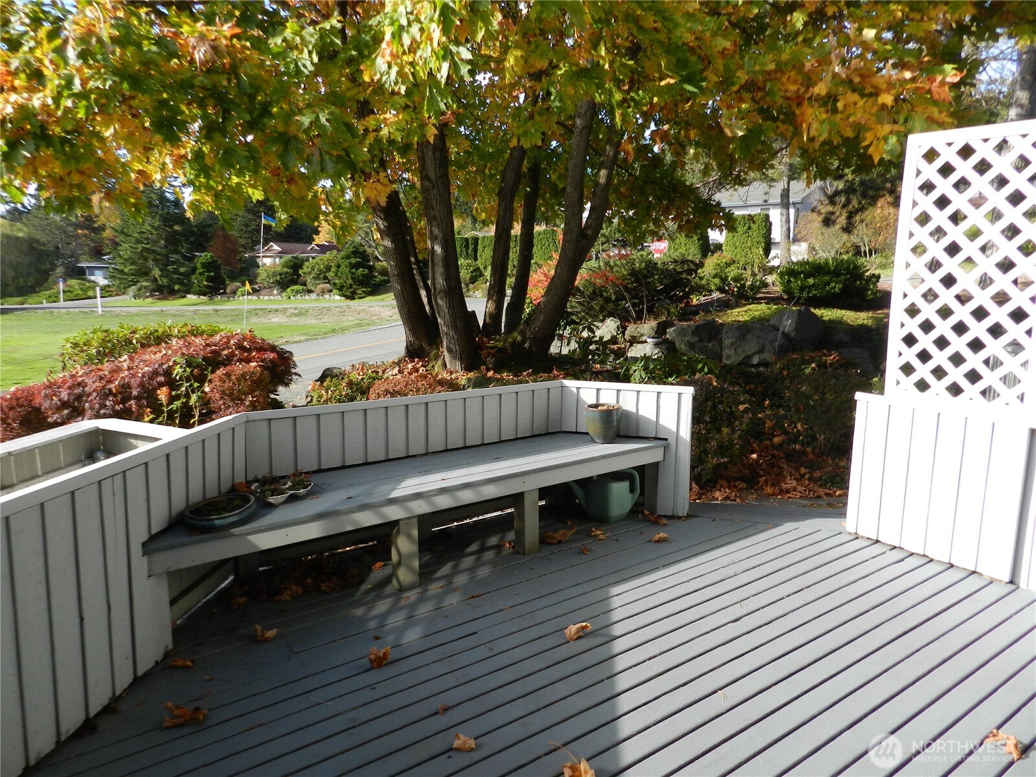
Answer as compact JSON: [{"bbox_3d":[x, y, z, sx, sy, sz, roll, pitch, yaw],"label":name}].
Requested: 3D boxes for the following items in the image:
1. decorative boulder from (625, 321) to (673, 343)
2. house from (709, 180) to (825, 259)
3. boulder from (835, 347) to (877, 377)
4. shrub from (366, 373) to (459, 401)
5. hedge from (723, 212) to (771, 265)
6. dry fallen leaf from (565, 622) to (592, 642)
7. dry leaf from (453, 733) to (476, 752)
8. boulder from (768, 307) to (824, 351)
[{"bbox_3d":[2.102,-0.905,11.000,0.760,0.360,0.550,2,10,12],"label":"decorative boulder"},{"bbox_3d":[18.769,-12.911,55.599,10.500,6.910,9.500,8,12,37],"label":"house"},{"bbox_3d":[4.631,-0.348,9.400,0.560,0.440,0.500,5,10,26],"label":"boulder"},{"bbox_3d":[-1.104,0.158,7.354,0.980,0.620,0.900,0,9,0],"label":"shrub"},{"bbox_3d":[12.644,-8.154,38.000,2.300,3.100,1.100,7,11,34],"label":"hedge"},{"bbox_3d":[0.251,1.010,2.874,0.110,0.050,0.085,0,9,0],"label":"dry fallen leaf"},{"bbox_3d":[-0.170,1.129,2.201,0.075,0.032,0.065,0,9,0],"label":"dry leaf"},{"bbox_3d":[4.051,-0.864,10.000,0.800,0.620,0.650,4,10,22],"label":"boulder"}]

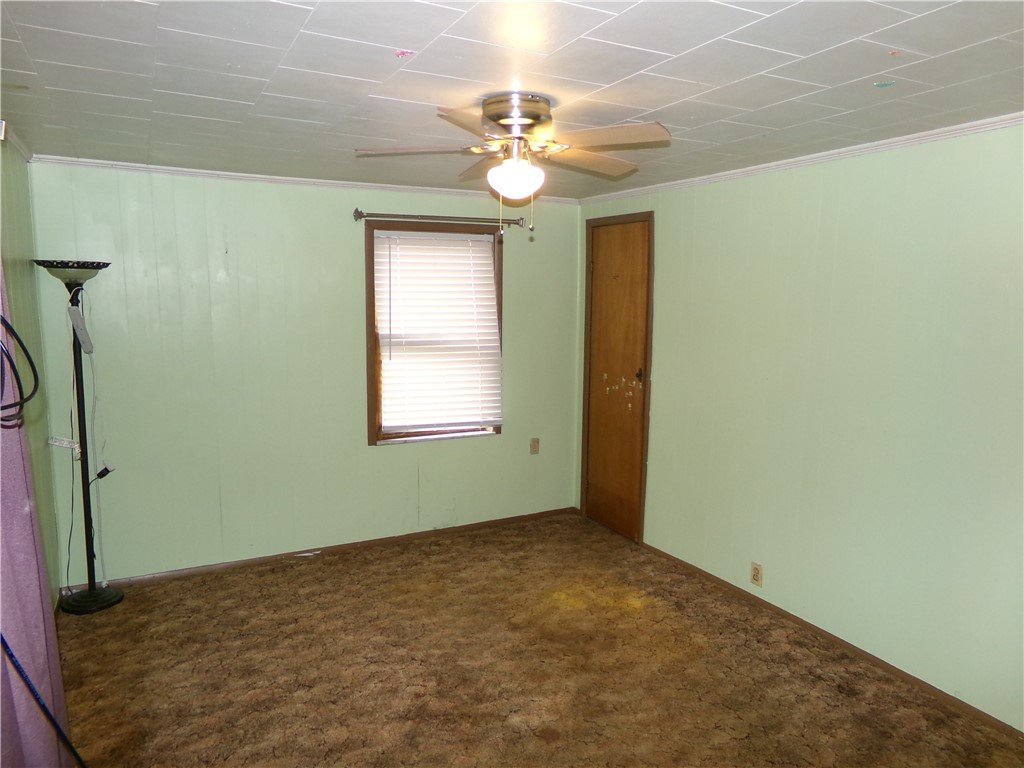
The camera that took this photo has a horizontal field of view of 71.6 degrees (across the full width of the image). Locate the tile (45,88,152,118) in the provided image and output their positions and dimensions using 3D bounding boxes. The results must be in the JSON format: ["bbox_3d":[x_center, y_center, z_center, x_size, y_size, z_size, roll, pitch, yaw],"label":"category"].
[{"bbox_3d":[-1.416,-0.968,2.454,0.306,0.020,0.311,-3,8,-28],"label":"tile"}]

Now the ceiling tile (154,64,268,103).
[{"bbox_3d":[-0.938,-0.931,2.203,0.306,0.020,0.311,-3,8,-28],"label":"ceiling tile"}]

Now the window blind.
[{"bbox_3d":[-0.444,-0.326,4.451,0.811,1.229,0.080,-3,8,-28],"label":"window blind"}]

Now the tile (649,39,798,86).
[{"bbox_3d":[0.578,-0.891,1.972,0.305,0.020,0.305,-3,8,-28],"label":"tile"}]

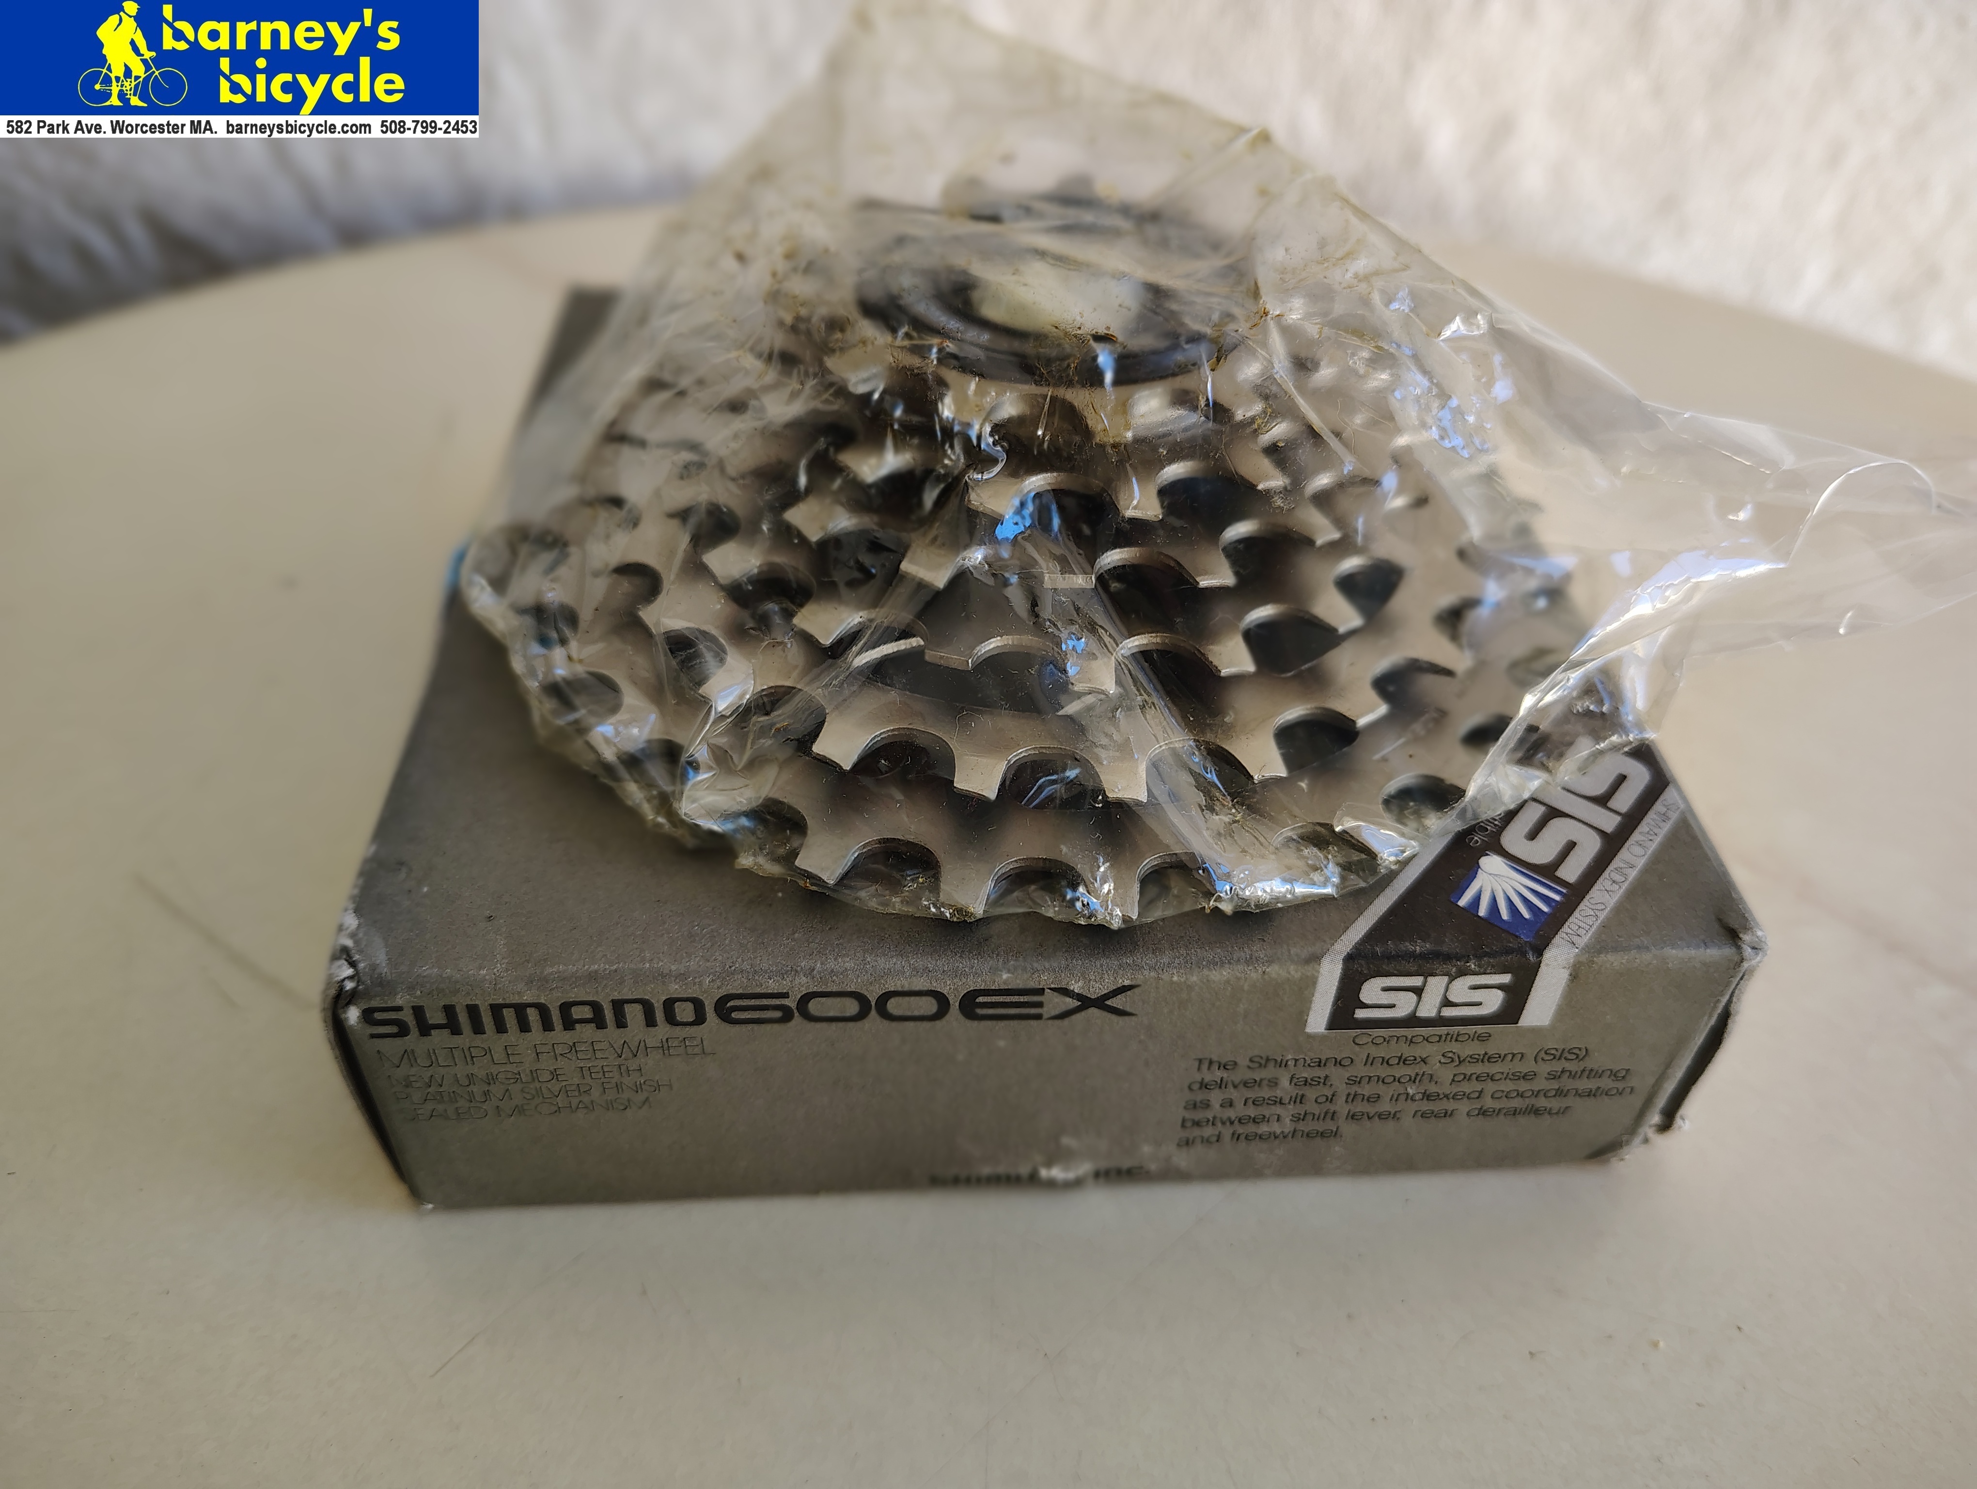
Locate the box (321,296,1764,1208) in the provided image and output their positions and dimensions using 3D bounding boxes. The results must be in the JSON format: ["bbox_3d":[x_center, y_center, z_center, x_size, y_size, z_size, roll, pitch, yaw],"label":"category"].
[{"bbox_3d":[0.002,-0.012,0.174,0.122,0.036,0.127,-1,43,-5],"label":"box"}]

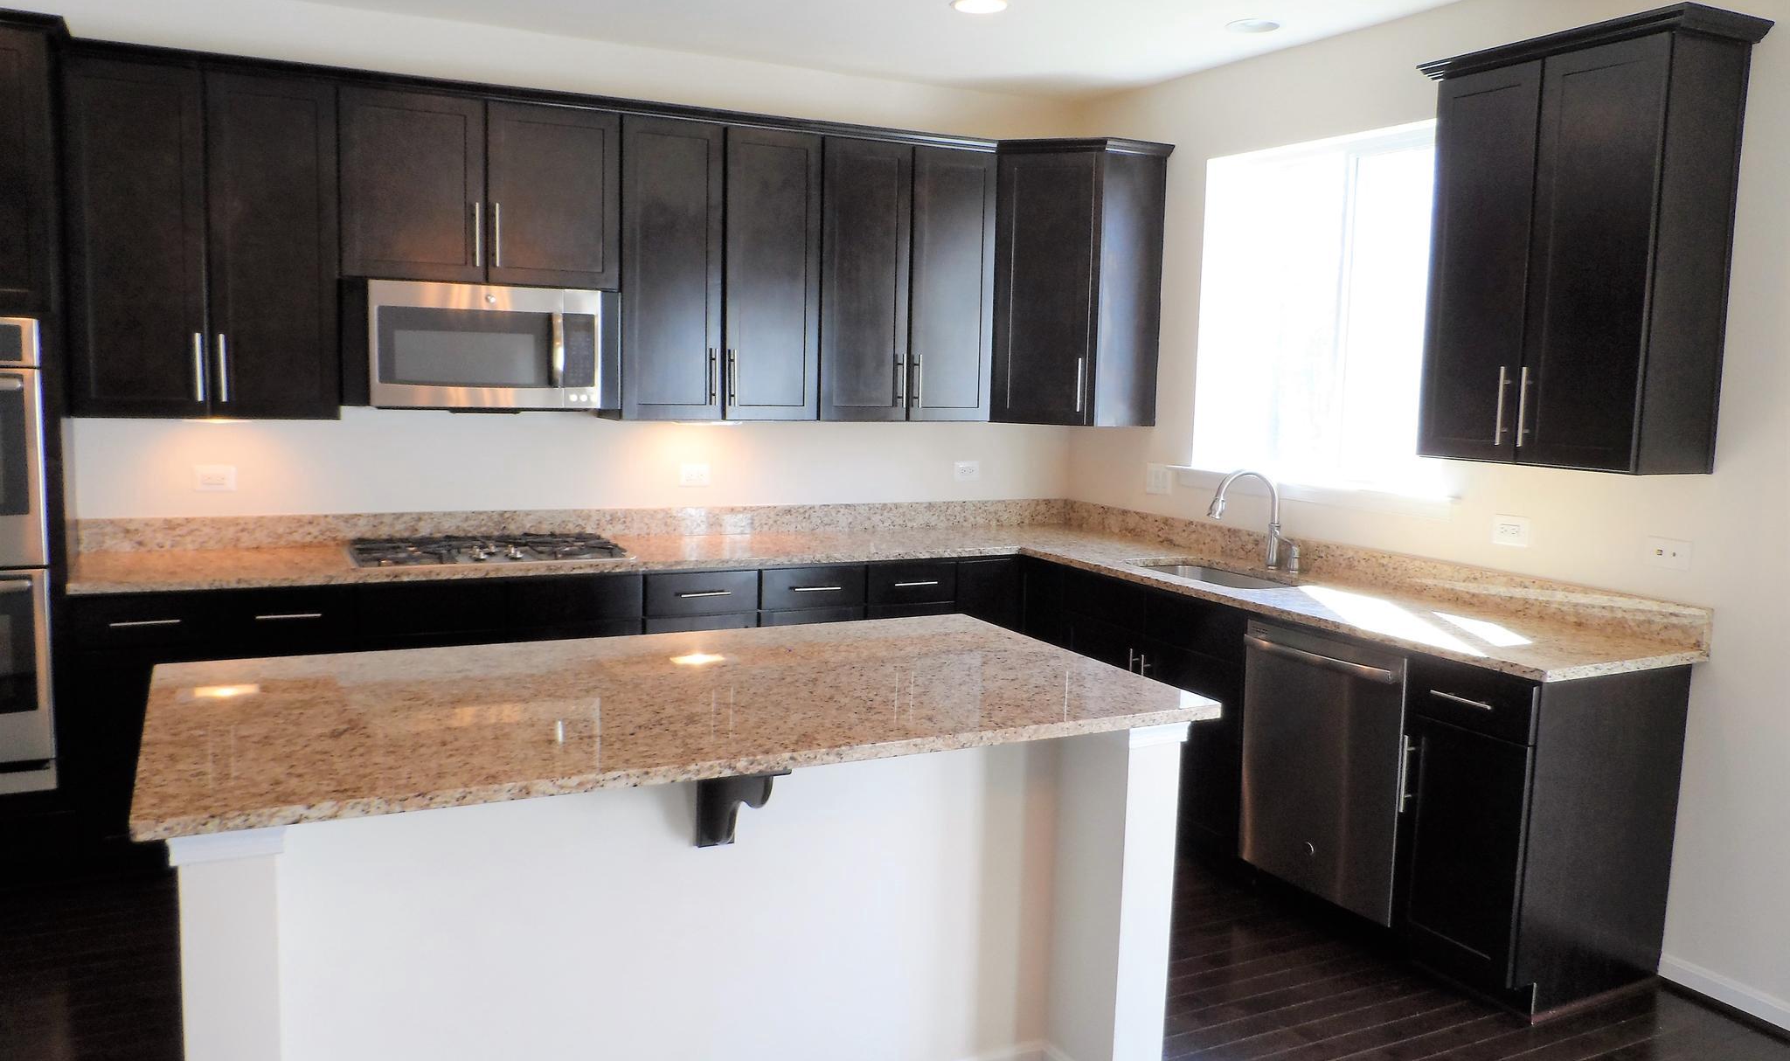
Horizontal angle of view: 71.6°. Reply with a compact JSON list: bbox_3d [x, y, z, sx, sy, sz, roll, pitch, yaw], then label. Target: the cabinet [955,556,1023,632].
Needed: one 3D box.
[{"bbox_3d":[0.229,0.503,5.196,0.332,0.875,0.632,-2,8,-27],"label":"cabinet"}]

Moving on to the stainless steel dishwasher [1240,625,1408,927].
[{"bbox_3d":[1.484,0.680,3.745,0.615,0.775,0.597,-2,8,-27],"label":"stainless steel dishwasher"}]

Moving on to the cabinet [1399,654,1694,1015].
[{"bbox_3d":[1.724,0.771,3.337,0.632,0.876,0.369,-2,8,-27],"label":"cabinet"}]

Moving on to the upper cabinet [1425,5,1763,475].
[{"bbox_3d":[1.804,-0.728,3.340,0.385,1.105,0.740,-2,8,-27],"label":"upper cabinet"}]

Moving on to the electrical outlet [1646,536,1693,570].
[{"bbox_3d":[2.063,0.059,3.312,0.008,0.076,0.121,-2,8,-27],"label":"electrical outlet"}]

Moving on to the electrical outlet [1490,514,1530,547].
[{"bbox_3d":[1.846,0.001,3.725,0.008,0.083,0.121,-2,8,-27],"label":"electrical outlet"}]

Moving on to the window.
[{"bbox_3d":[1.513,-0.776,4.401,0.100,1.205,1.195,-2,8,-27],"label":"window"}]

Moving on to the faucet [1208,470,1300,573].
[{"bbox_3d":[1.266,-0.035,4.402,0.275,0.356,0.120,0,7,-13],"label":"faucet"}]

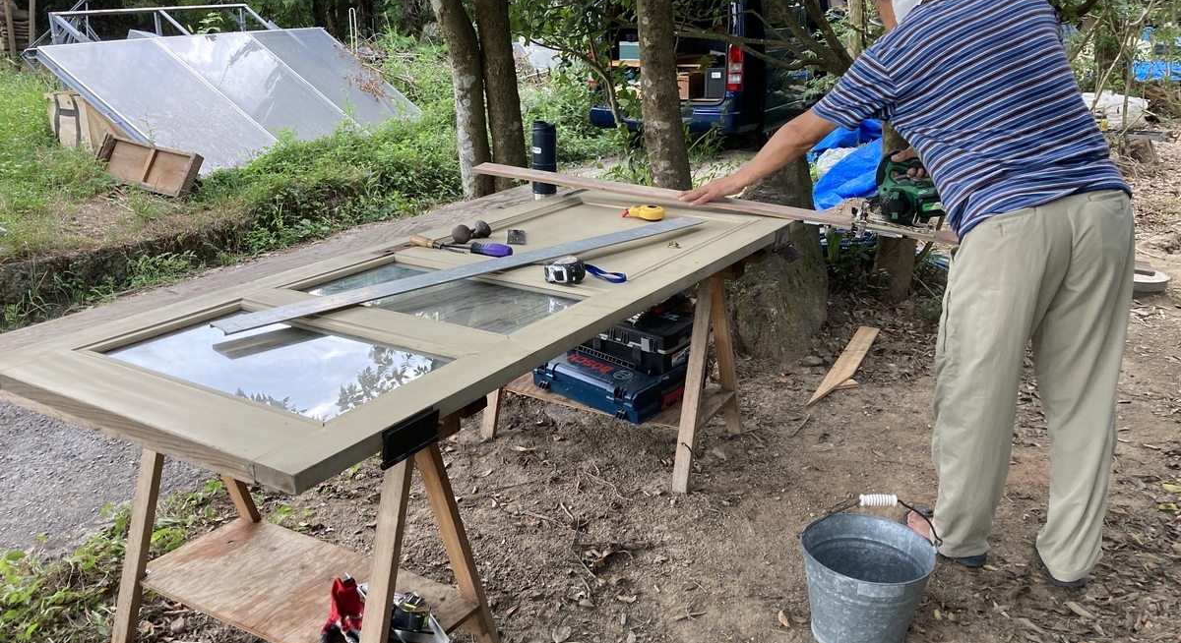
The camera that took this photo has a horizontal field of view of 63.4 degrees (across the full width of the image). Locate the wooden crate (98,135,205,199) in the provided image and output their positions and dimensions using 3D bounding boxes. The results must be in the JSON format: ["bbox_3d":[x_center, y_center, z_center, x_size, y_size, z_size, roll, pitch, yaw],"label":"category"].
[{"bbox_3d":[-2.772,-0.961,6.000,0.600,0.300,0.120,16,-16,4],"label":"wooden crate"}]

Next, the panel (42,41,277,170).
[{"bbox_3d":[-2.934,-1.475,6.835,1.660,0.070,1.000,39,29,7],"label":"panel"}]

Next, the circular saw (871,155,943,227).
[{"bbox_3d":[0.920,-0.374,2.760,0.280,0.225,0.190,14,22,36],"label":"circular saw"}]

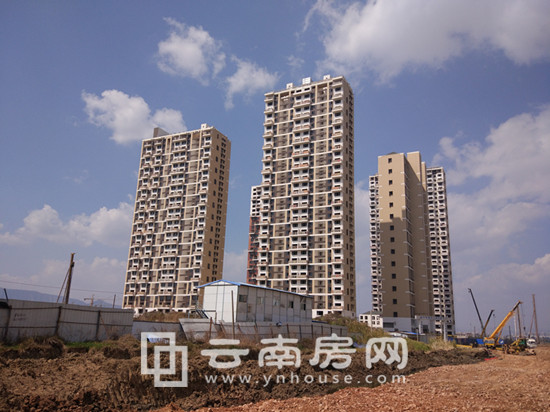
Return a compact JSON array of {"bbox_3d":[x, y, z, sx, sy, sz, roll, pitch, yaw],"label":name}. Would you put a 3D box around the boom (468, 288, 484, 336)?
[{"bbox_3d":[62.875,33.328,137.816,1.000,15.330,1.000,-19,-22,19],"label":"boom"}]

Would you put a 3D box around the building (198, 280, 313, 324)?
[{"bbox_3d":[-1.570,13.603,56.616,5.650,6.250,18.545,-7,-17,30],"label":"building"}]

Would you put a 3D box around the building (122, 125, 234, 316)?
[{"bbox_3d":[-50.388,9.852,232.289,47.500,99.000,17.500,-6,-17,27],"label":"building"}]

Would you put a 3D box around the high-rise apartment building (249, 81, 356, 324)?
[{"bbox_3d":[13.637,-2.792,188.824,37.800,105.500,15.000,-6,-17,27],"label":"high-rise apartment building"}]

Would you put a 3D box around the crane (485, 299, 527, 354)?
[{"bbox_3d":[49.294,25.632,94.953,8.500,10.519,6.500,16,-20,-42],"label":"crane"}]

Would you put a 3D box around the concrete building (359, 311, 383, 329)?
[{"bbox_3d":[55.295,65.243,250.856,15.000,11.478,11.000,-6,-17,27],"label":"concrete building"}]

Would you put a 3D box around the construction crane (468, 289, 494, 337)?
[{"bbox_3d":[63.807,33.392,137.377,7.600,15.606,4.000,-5,-17,24],"label":"construction crane"}]

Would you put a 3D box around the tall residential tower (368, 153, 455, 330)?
[{"bbox_3d":[70.839,19.473,230.557,37.000,90.400,23.000,-6,-17,27],"label":"tall residential tower"}]

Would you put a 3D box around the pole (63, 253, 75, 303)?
[{"bbox_3d":[-21.300,8.880,45.548,0.450,8.171,0.450,9,-16,-23],"label":"pole"}]

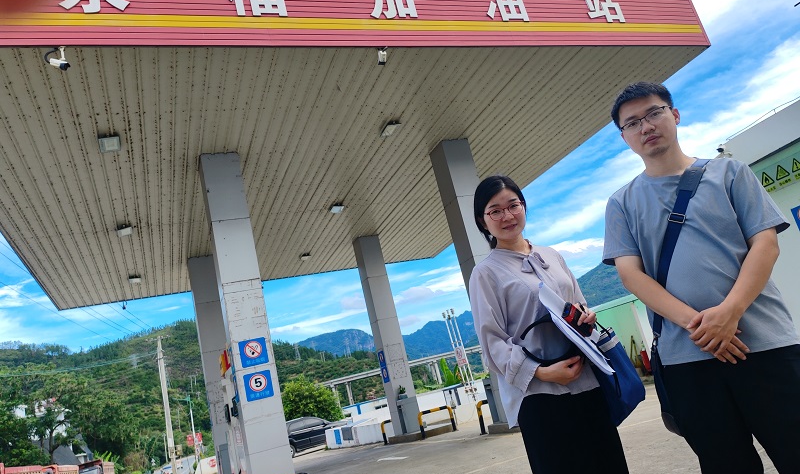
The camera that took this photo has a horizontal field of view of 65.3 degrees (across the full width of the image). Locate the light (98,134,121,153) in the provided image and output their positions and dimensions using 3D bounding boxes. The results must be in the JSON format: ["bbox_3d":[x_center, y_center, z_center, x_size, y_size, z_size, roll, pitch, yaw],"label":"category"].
[{"bbox_3d":[-4.848,-1.577,10.438,0.315,0.100,0.510,-7,-16,-22],"label":"light"}]

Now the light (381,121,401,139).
[{"bbox_3d":[-0.206,-2.147,12.407,0.315,0.100,0.510,-7,-16,-22],"label":"light"}]

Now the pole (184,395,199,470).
[{"bbox_3d":[-13.209,12.577,40.059,0.180,4.779,0.180,-7,-16,-22],"label":"pole"}]

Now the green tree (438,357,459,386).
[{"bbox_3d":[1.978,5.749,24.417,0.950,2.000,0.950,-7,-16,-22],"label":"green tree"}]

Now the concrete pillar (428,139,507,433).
[{"bbox_3d":[1.664,0.764,12.417,0.620,5.645,0.620,-7,-16,-22],"label":"concrete pillar"}]

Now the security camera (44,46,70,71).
[{"bbox_3d":[-4.006,-2.091,7.328,0.260,0.280,0.120,-1,-16,-8],"label":"security camera"}]

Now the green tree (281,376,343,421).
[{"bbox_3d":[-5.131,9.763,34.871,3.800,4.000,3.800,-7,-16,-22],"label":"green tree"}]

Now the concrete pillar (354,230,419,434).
[{"bbox_3d":[-0.375,2.736,17.966,0.620,5.663,0.620,-7,-16,-22],"label":"concrete pillar"}]

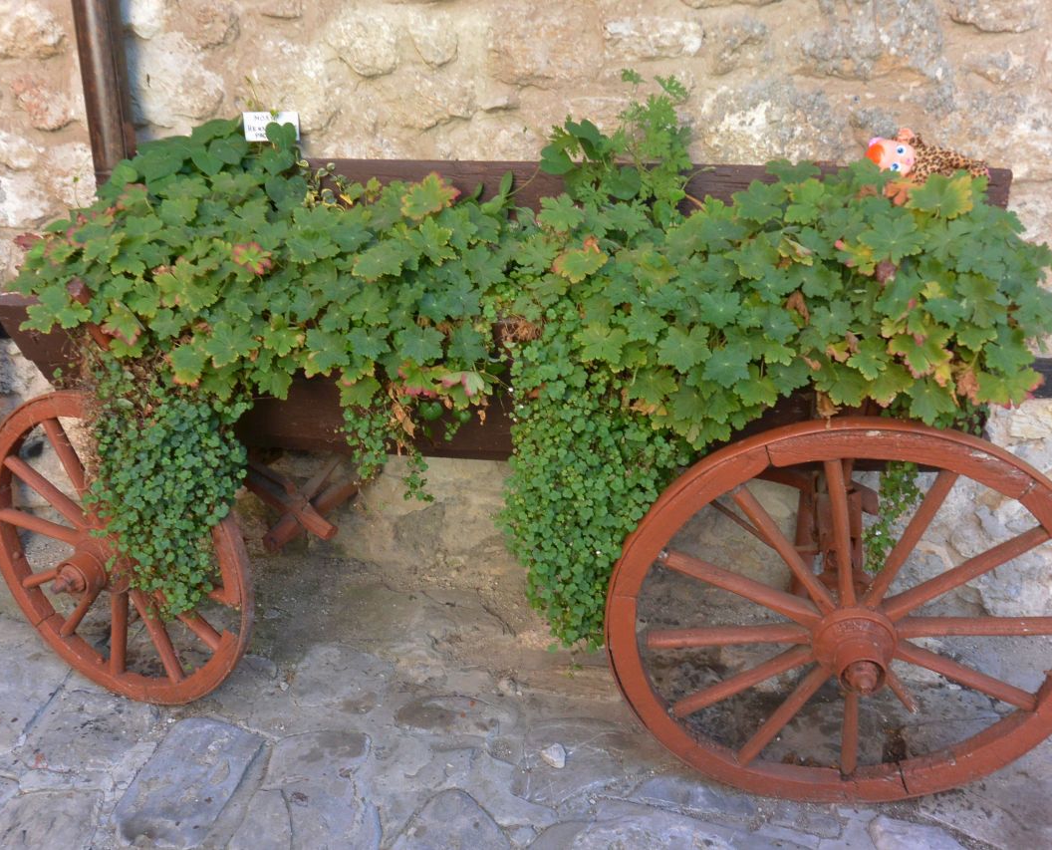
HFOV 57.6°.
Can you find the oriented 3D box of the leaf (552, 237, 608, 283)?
[{"bbox_3d":[0.104,-0.307,1.830,0.106,0.028,0.084,2,55,5],"label":"leaf"}]

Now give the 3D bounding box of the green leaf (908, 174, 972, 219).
[{"bbox_3d":[0.772,-0.425,1.780,0.115,0.082,0.028,4,-5,9],"label":"green leaf"}]

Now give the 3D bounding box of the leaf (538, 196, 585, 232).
[{"bbox_3d":[0.074,-0.442,2.000,0.095,0.076,0.025,3,-17,7],"label":"leaf"}]

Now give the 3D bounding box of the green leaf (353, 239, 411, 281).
[{"bbox_3d":[-0.283,-0.324,1.880,0.113,0.028,0.091,5,61,11],"label":"green leaf"}]

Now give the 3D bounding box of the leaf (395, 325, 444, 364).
[{"bbox_3d":[-0.197,-0.150,1.780,0.092,0.070,0.025,3,-19,7],"label":"leaf"}]

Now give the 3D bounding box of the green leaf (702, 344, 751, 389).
[{"bbox_3d":[0.348,-0.102,1.660,0.083,0.078,0.025,2,-12,5],"label":"green leaf"}]

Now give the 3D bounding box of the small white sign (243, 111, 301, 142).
[{"bbox_3d":[-0.555,-0.648,2.080,0.123,0.060,0.004,3,20,7],"label":"small white sign"}]

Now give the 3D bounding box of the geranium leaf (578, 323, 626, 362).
[{"bbox_3d":[0.137,-0.147,1.720,0.093,0.071,0.025,2,-19,5],"label":"geranium leaf"}]

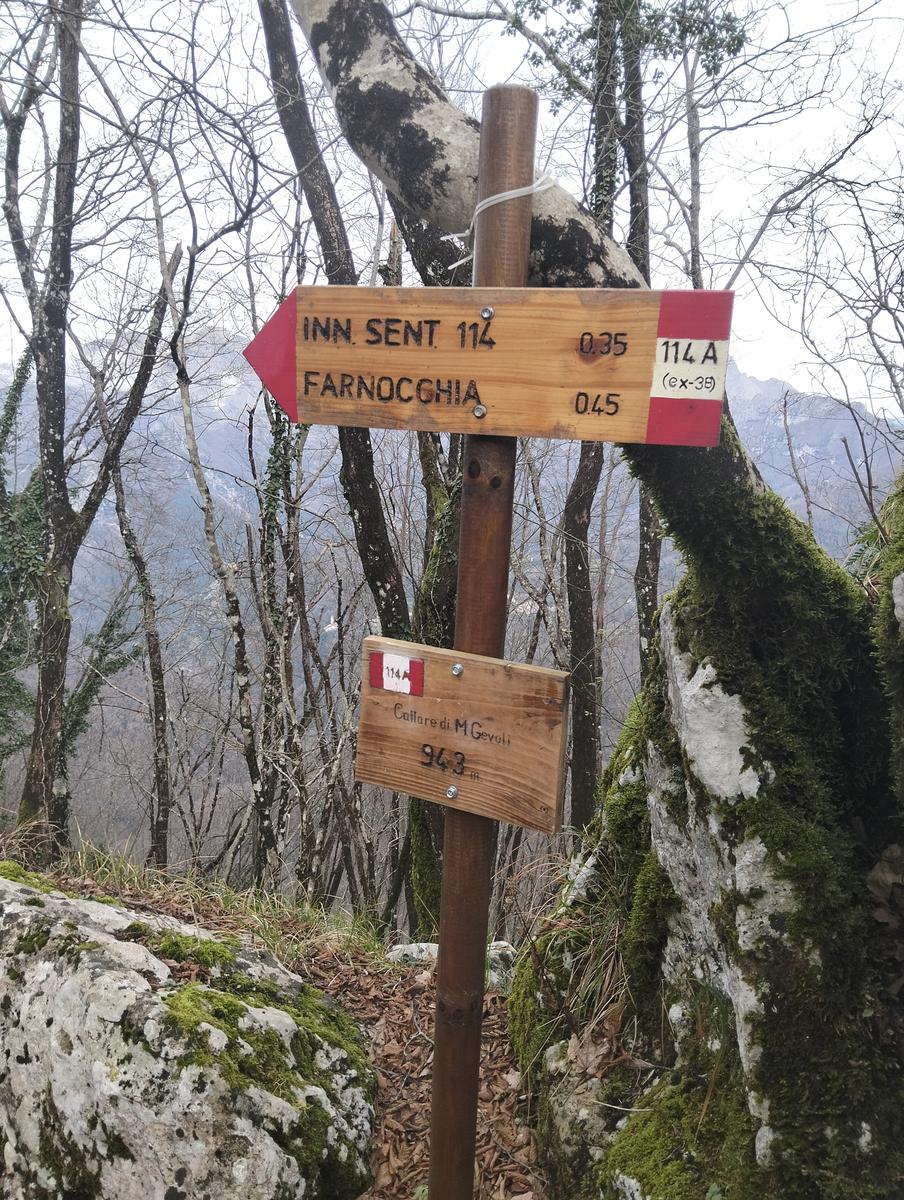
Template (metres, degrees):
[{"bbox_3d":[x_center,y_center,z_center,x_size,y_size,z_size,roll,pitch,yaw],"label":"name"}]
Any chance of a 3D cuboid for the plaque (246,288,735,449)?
[{"bbox_3d":[0.019,-0.263,0.997,0.546,0.152,0.021,6,12,15],"label":"plaque"}]

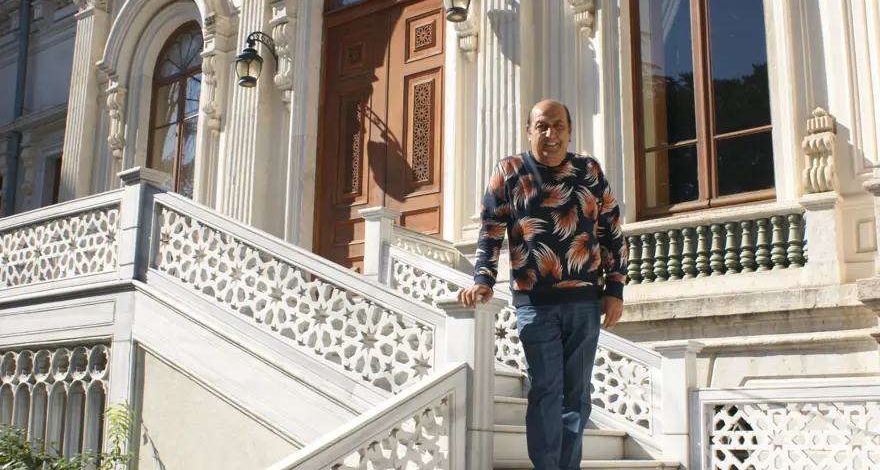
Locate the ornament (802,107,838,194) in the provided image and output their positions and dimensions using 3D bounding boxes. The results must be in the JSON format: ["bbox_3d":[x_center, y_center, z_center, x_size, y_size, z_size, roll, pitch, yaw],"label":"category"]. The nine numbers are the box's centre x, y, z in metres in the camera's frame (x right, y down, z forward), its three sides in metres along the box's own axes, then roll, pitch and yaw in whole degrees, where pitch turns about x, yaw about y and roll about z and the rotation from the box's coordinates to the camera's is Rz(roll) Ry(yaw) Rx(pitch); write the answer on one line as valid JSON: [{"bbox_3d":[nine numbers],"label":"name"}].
[{"bbox_3d":[2.449,-0.542,6.125,0.196,0.565,0.176,-9,-16,36],"label":"ornament"}]

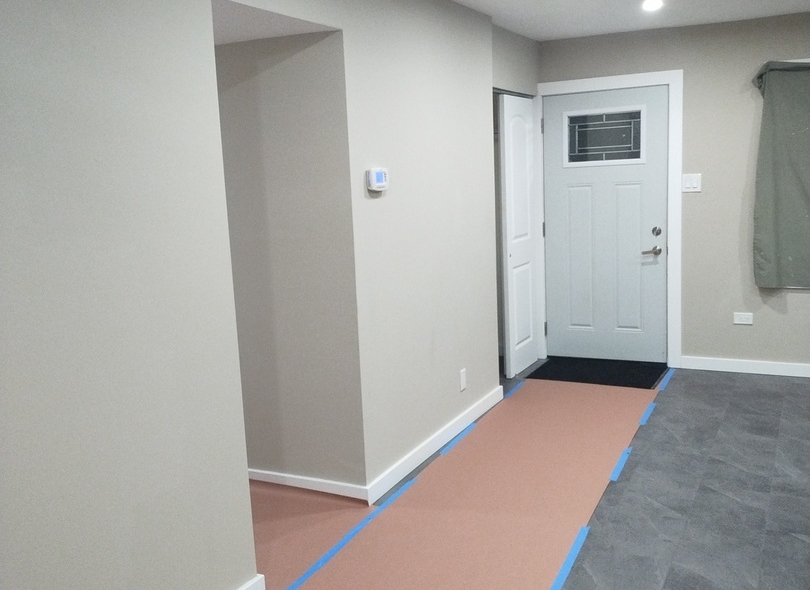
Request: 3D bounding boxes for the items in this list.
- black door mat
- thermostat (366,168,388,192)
[{"bbox_3d":[1.407,0.570,5.717,0.910,0.010,0.620,2,10,27],"label":"black door mat"},{"bbox_3d":[-0.127,-0.526,3.556,0.030,0.100,0.145,2,10,27],"label":"thermostat"}]

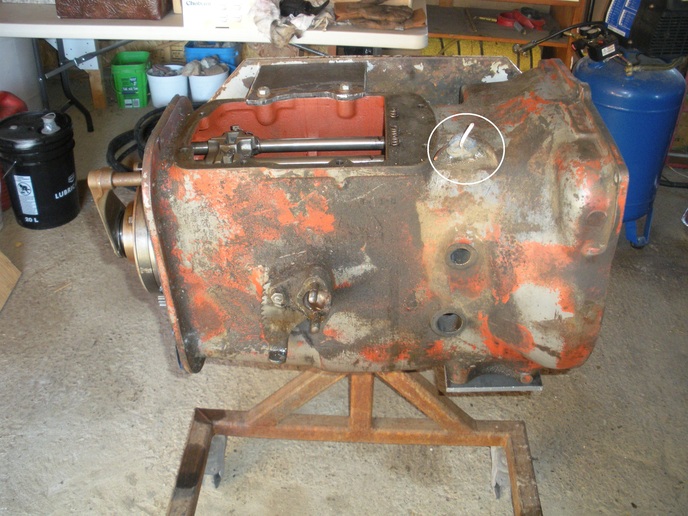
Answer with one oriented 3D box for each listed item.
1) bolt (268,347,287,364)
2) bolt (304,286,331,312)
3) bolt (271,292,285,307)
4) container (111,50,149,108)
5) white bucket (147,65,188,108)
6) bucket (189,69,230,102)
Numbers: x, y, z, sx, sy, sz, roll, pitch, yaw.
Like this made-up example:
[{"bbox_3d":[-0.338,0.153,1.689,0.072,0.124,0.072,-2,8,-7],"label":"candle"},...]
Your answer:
[{"bbox_3d":[-0.115,0.169,1.235,0.029,0.025,0.022,2,32,0],"label":"bolt"},{"bbox_3d":[-0.042,0.067,1.160,0.038,0.036,0.032,2,32,0],"label":"bolt"},{"bbox_3d":[-0.111,0.069,1.195,0.020,0.019,0.015,2,32,0],"label":"bolt"},{"bbox_3d":[-1.193,-1.008,4.064,0.200,0.260,0.235,-3,33,-7],"label":"container"},{"bbox_3d":[-1.003,-0.972,4.069,0.230,0.195,0.230,1,32,-1],"label":"white bucket"},{"bbox_3d":[-0.775,-0.985,4.096,0.230,0.195,0.230,1,32,-1],"label":"bucket"}]

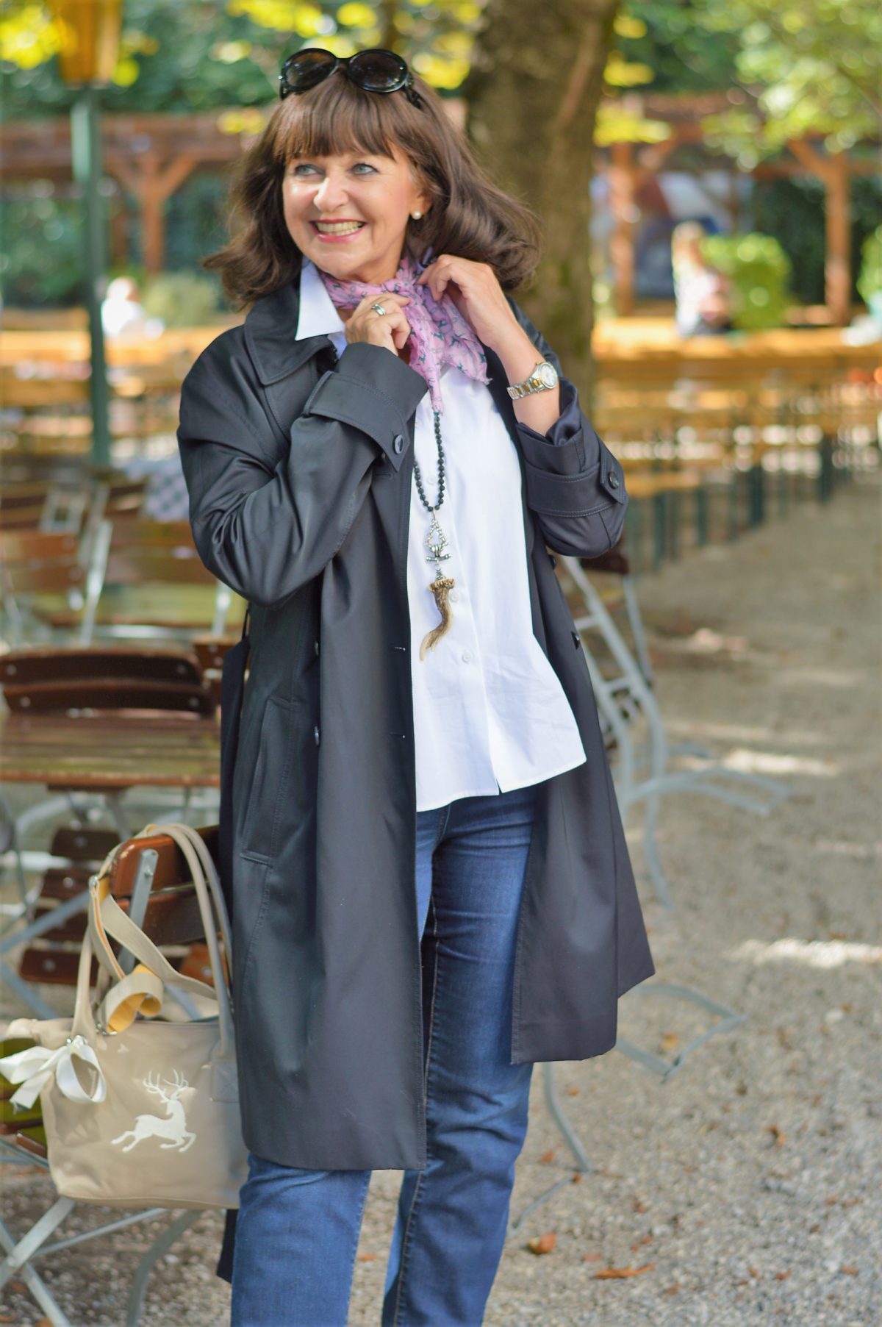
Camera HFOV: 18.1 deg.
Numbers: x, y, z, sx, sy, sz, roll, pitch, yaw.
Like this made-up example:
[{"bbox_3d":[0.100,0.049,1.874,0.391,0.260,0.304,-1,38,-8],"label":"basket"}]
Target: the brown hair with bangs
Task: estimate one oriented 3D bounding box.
[{"bbox_3d":[-0.072,-0.509,2.960,0.335,0.250,0.265,2,9,20],"label":"brown hair with bangs"}]

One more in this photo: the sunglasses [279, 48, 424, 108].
[{"bbox_3d":[-0.081,-0.585,2.919,0.147,0.055,0.135,2,-24,18],"label":"sunglasses"}]

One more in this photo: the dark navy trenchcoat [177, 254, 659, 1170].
[{"bbox_3d":[-0.026,0.052,3.000,0.500,0.930,0.410,-4,9,-20],"label":"dark navy trenchcoat"}]

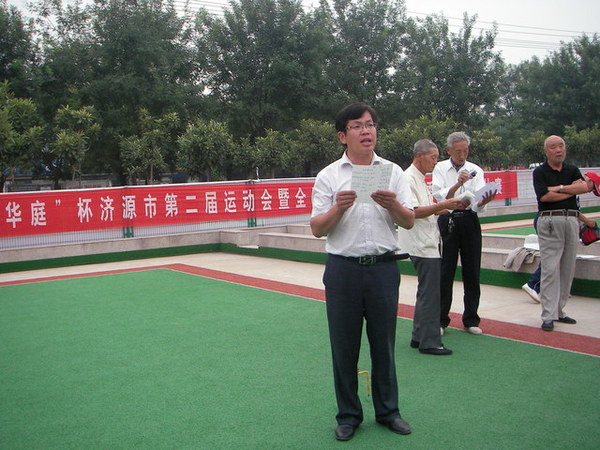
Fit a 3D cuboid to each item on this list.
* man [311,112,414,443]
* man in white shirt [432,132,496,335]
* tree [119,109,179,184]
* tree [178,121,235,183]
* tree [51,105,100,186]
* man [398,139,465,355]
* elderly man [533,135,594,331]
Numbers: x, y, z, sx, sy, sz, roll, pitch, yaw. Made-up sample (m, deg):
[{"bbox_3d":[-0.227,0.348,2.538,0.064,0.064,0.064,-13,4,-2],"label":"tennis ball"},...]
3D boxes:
[{"bbox_3d":[0.332,0.245,3.352,0.550,1.727,0.420,-3,4,-2],"label":"man"},{"bbox_3d":[1.370,0.067,5.582,0.540,1.702,0.420,-3,4,-5],"label":"man in white shirt"},{"bbox_3d":[-3.556,-1.151,15.904,1.450,3.298,1.450,-5,4,-31],"label":"tree"},{"bbox_3d":[-2.266,-1.117,16.396,1.450,3.046,1.450,-5,4,-31],"label":"tree"},{"bbox_3d":[-5.032,-1.065,15.106,1.150,3.368,1.150,-5,4,-31],"label":"tree"},{"bbox_3d":[1.050,0.160,5.002,0.550,1.621,0.480,-1,4,25],"label":"man"},{"bbox_3d":[2.218,0.065,5.577,0.520,1.626,0.400,-3,4,3],"label":"elderly man"}]

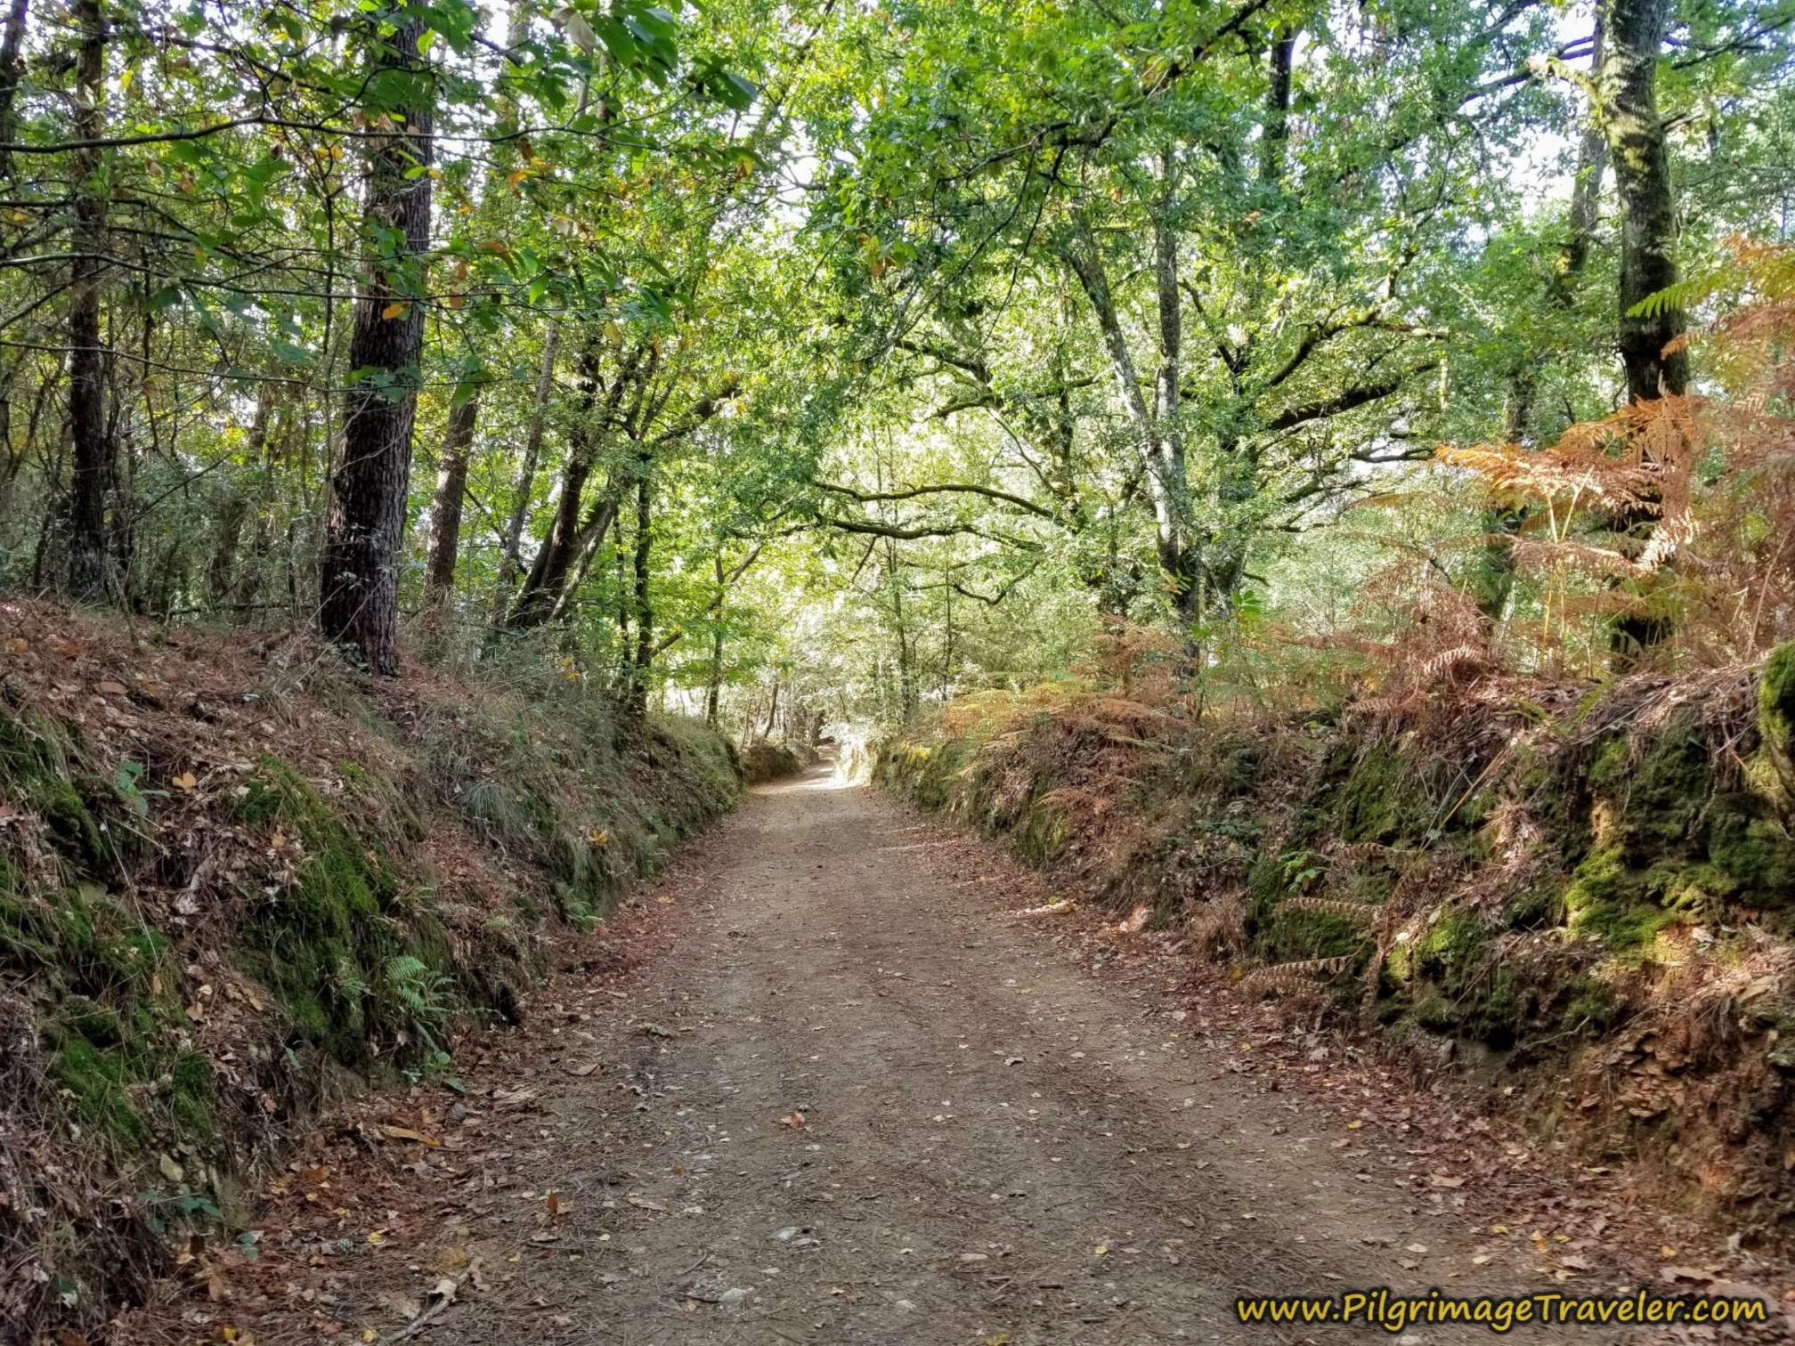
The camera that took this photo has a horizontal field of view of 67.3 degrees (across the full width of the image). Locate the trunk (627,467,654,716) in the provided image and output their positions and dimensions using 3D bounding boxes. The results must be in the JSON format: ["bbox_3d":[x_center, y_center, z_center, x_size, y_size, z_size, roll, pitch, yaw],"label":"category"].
[{"bbox_3d":[-3.816,-1.218,20.073,0.250,3.666,0.230,1,-2,-11],"label":"trunk"}]

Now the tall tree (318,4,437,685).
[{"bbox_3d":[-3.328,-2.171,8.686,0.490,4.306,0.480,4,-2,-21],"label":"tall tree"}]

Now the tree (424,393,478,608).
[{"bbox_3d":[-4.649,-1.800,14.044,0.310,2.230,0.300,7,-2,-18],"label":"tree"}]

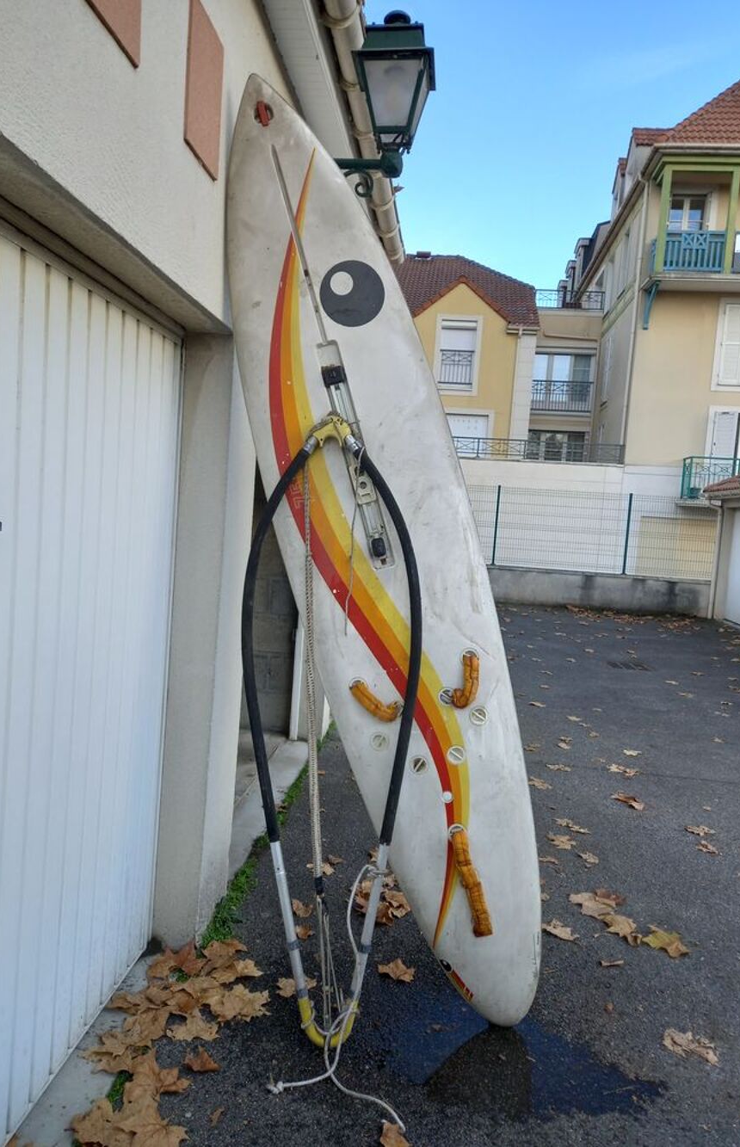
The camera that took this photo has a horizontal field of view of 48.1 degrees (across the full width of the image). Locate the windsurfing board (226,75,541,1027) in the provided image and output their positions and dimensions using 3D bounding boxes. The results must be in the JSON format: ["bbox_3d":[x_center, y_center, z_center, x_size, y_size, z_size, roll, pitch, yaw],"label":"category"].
[{"bbox_3d":[0.034,-0.084,2.542,0.600,2.950,0.220,-15,-3,2],"label":"windsurfing board"}]

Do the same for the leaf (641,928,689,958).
[{"bbox_3d":[1.088,1.348,3.049,0.168,0.035,0.180,4,4,5],"label":"leaf"}]

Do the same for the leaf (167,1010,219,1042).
[{"bbox_3d":[-0.505,1.296,2.365,0.150,0.040,0.135,4,4,6],"label":"leaf"}]

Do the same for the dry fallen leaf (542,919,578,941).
[{"bbox_3d":[0.710,1.338,3.095,0.150,0.040,0.130,4,4,6],"label":"dry fallen leaf"}]

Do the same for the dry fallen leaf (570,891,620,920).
[{"bbox_3d":[0.902,1.336,3.328,0.200,0.040,0.190,4,4,6],"label":"dry fallen leaf"}]

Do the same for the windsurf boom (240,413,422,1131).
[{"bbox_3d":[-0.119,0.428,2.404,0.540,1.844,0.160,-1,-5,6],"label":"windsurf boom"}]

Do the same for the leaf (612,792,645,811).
[{"bbox_3d":[1.445,1.266,4.628,0.144,0.045,0.207,1,4,-34],"label":"leaf"}]

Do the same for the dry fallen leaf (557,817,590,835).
[{"bbox_3d":[1.028,1.274,4.196,0.183,0.028,0.114,7,5,40],"label":"dry fallen leaf"}]

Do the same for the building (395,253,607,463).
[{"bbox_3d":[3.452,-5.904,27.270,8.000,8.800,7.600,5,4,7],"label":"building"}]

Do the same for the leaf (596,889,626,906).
[{"bbox_3d":[0.988,1.337,3.400,0.150,0.035,0.130,4,4,6],"label":"leaf"}]

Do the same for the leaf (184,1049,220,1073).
[{"bbox_3d":[-0.448,1.297,2.214,0.092,0.030,0.080,4,4,5],"label":"leaf"}]

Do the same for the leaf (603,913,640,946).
[{"bbox_3d":[0.951,1.347,3.129,0.140,0.045,0.180,4,4,6],"label":"leaf"}]

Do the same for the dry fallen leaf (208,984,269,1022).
[{"bbox_3d":[-0.392,1.275,2.482,0.181,0.030,0.177,4,4,5],"label":"dry fallen leaf"}]

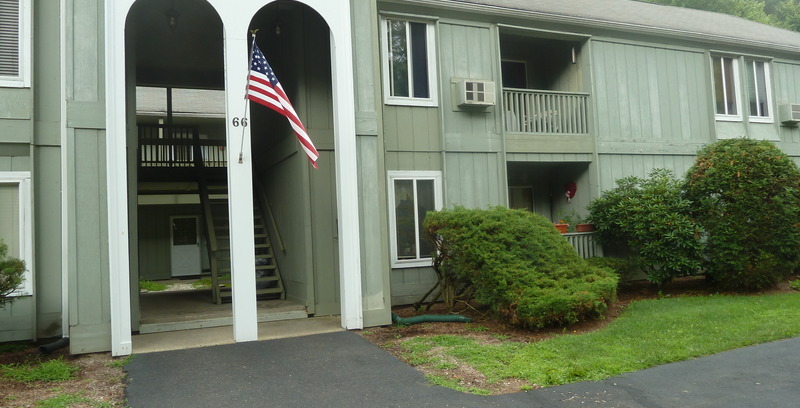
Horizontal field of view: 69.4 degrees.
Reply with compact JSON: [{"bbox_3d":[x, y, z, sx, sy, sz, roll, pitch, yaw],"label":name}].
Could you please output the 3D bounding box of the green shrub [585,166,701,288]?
[{"bbox_3d":[4.867,0.469,11.332,2.550,2.400,1.800,-1,-3,-23],"label":"green shrub"}]

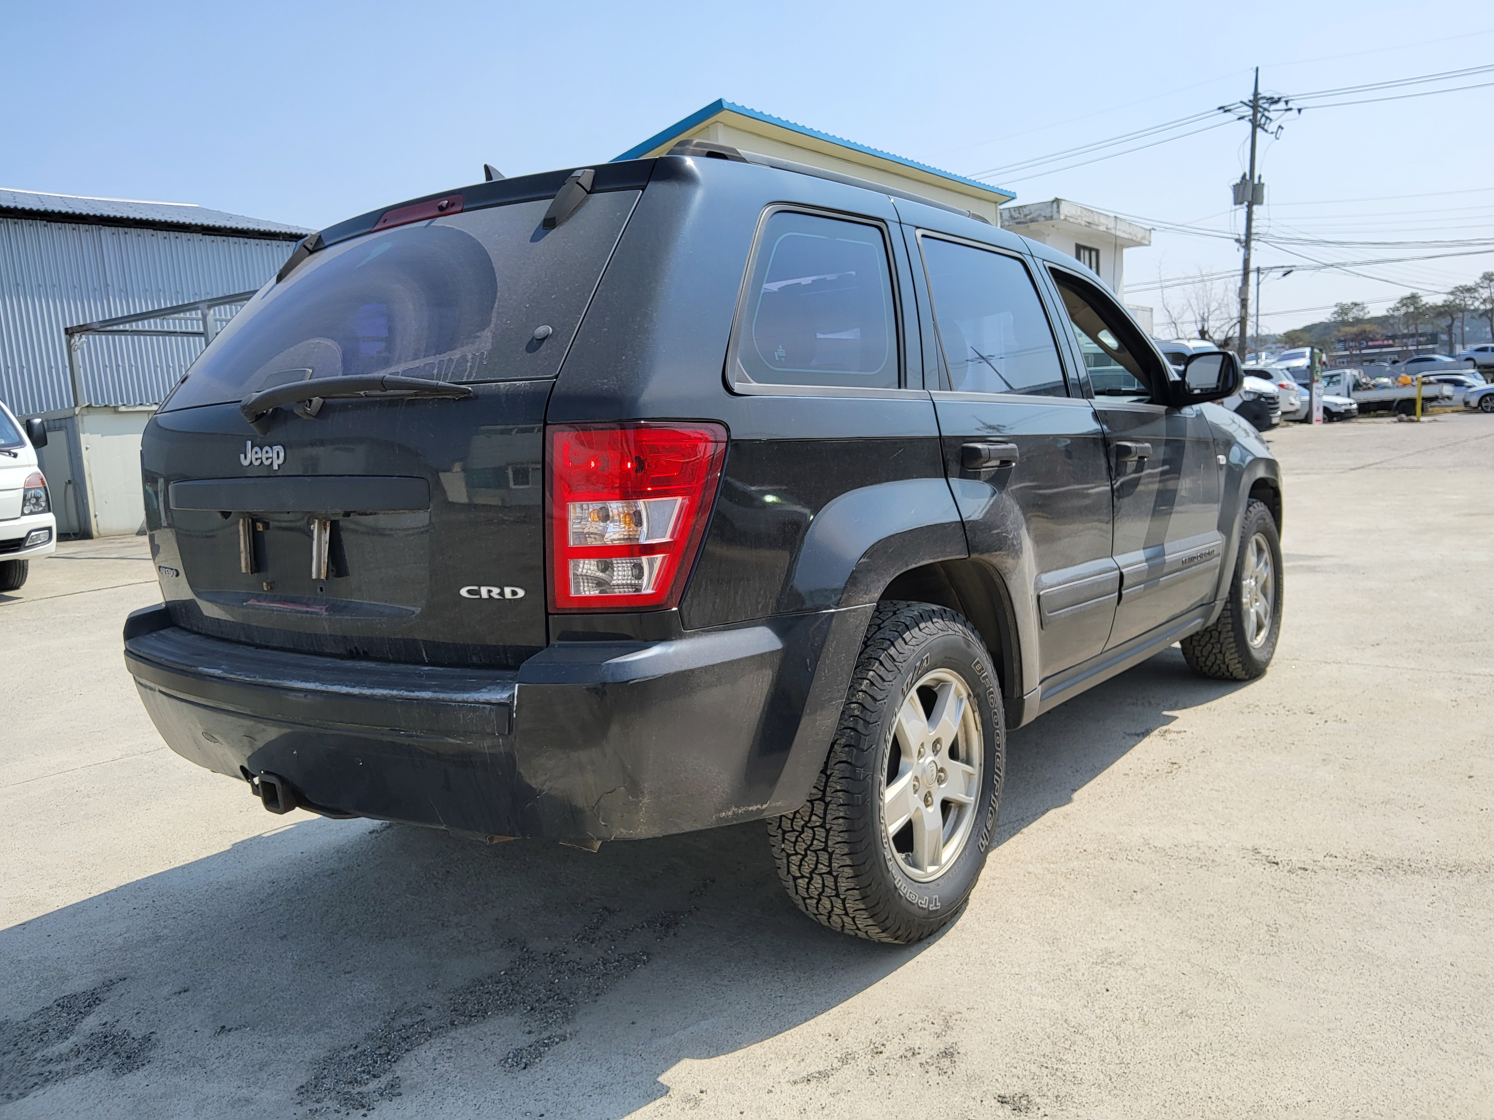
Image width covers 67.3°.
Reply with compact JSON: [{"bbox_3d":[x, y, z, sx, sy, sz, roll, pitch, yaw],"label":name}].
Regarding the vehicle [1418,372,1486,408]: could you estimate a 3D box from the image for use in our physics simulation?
[{"bbox_3d":[28.154,-6.787,45.000,4.500,1.580,1.820,6,11,38],"label":"vehicle"}]

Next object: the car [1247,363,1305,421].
[{"bbox_3d":[13.680,-4.720,32.900,4.650,1.700,1.870,3,10,39],"label":"car"}]

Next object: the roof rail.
[{"bbox_3d":[0.286,-0.851,2.621,0.070,0.085,1.420,5,11,38],"label":"roof rail"}]

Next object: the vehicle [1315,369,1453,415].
[{"bbox_3d":[26.077,-6.866,46.000,5.200,2.020,1.750,3,10,39],"label":"vehicle"}]

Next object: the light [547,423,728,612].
[{"bbox_3d":[-0.173,-0.071,1.836,0.208,0.310,0.230,3,9,28],"label":"light"}]

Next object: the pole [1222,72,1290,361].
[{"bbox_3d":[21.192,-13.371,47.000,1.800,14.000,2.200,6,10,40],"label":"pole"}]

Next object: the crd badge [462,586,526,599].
[{"bbox_3d":[-0.427,0.055,1.876,0.140,0.025,0.010,3,9,26],"label":"crd badge"}]

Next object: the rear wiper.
[{"bbox_3d":[-0.696,-0.267,1.956,0.560,0.102,0.090,4,10,31],"label":"rear wiper"}]

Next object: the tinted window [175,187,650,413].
[{"bbox_3d":[-0.781,-0.506,2.266,1.330,0.500,0.100,3,-32,37],"label":"tinted window"}]

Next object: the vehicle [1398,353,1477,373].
[{"bbox_3d":[42.870,-12.259,71.000,4.800,1.460,1.830,5,11,45],"label":"vehicle"}]

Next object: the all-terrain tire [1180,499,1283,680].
[{"bbox_3d":[2.015,0.121,4.662,0.250,0.745,0.745,3,9,40],"label":"all-terrain tire"}]

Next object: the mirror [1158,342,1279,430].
[{"bbox_3d":[1.472,-0.583,3.590,0.225,0.172,0.140,7,11,42],"label":"mirror"}]

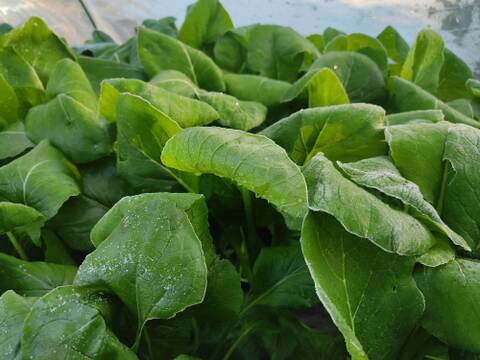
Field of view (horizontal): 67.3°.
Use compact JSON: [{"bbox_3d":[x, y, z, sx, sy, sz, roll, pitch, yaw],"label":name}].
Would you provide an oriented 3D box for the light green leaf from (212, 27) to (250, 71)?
[{"bbox_3d":[-0.022,-0.326,0.900,0.085,0.101,0.060,0,28,0],"label":"light green leaf"}]

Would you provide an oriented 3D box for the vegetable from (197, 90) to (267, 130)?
[{"bbox_3d":[-0.016,-0.118,0.600,0.120,0.060,0.065,0,31,0],"label":"vegetable"}]

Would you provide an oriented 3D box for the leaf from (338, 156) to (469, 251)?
[{"bbox_3d":[0.185,0.027,0.430,0.145,0.095,0.085,0,31,0],"label":"leaf"}]

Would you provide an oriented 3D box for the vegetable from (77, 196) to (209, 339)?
[{"bbox_3d":[-0.099,0.089,0.390,0.114,0.115,0.080,-6,29,-11],"label":"vegetable"}]

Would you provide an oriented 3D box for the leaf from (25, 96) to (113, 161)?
[{"bbox_3d":[-0.271,-0.086,0.580,0.108,0.070,0.090,-11,30,-19],"label":"leaf"}]

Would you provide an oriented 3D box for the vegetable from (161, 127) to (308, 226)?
[{"bbox_3d":[-0.006,-0.006,0.430,0.159,0.098,0.088,0,31,0],"label":"vegetable"}]

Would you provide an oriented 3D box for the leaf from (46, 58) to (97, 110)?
[{"bbox_3d":[-0.300,-0.174,0.650,0.068,0.072,0.070,-11,30,-19],"label":"leaf"}]

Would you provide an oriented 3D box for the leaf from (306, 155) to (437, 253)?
[{"bbox_3d":[0.141,0.021,0.400,0.123,0.061,0.070,12,30,22],"label":"leaf"}]

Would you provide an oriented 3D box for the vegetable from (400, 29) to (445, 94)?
[{"bbox_3d":[0.389,-0.254,0.780,0.075,0.135,0.055,0,31,0],"label":"vegetable"}]

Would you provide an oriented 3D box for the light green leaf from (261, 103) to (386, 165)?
[{"bbox_3d":[0.114,-0.069,0.530,0.161,0.070,0.080,0,28,0],"label":"light green leaf"}]

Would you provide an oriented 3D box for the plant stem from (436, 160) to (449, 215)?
[{"bbox_3d":[0.257,0.012,0.460,0.011,0.078,0.014,0,31,0],"label":"plant stem"}]

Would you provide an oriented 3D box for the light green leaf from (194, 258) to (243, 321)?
[{"bbox_3d":[-0.029,0.140,0.460,0.080,0.085,0.050,0,31,0],"label":"light green leaf"}]

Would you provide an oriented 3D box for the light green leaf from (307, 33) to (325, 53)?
[{"bbox_3d":[0.204,-0.370,0.980,0.045,0.052,0.050,0,28,0],"label":"light green leaf"}]

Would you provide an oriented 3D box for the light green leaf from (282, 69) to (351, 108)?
[{"bbox_3d":[0.139,-0.175,0.680,0.114,0.063,0.051,0,31,0],"label":"light green leaf"}]

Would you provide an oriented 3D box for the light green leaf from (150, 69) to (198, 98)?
[{"bbox_3d":[-0.122,-0.189,0.700,0.081,0.039,0.080,0,28,0],"label":"light green leaf"}]

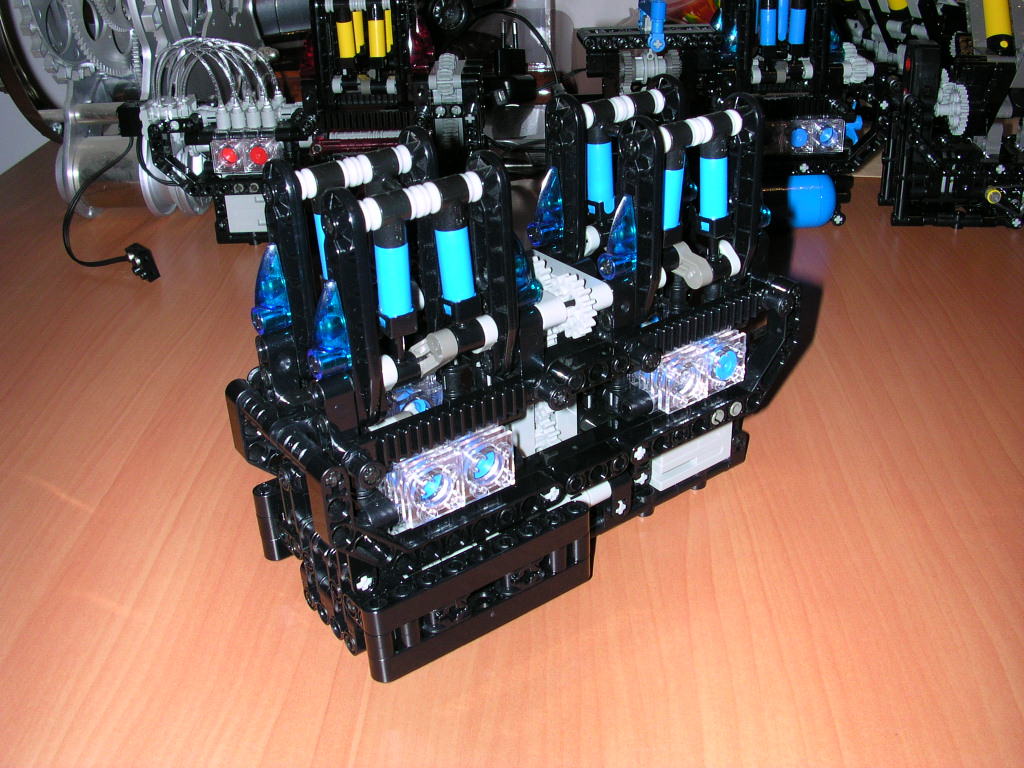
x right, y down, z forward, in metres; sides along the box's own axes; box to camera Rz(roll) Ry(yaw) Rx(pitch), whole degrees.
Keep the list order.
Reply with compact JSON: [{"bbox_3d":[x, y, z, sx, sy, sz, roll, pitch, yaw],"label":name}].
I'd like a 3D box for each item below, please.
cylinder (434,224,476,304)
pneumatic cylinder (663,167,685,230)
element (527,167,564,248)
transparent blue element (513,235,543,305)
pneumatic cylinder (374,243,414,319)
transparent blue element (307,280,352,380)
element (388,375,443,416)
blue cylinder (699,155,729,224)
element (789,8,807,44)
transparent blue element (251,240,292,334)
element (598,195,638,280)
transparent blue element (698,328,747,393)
[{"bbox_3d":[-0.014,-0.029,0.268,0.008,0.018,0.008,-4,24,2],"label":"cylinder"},{"bbox_3d":[0.044,-0.052,0.307,0.008,0.018,0.008,-1,30,0],"label":"pneumatic cylinder"},{"bbox_3d":[0.010,-0.052,0.322,0.008,0.024,0.008,-21,34,-30],"label":"element"},{"bbox_3d":[0.003,-0.030,0.283,0.009,0.024,0.008,-21,33,-31],"label":"transparent blue element"},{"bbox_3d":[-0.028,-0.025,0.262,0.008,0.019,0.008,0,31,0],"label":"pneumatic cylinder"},{"bbox_3d":[-0.043,-0.013,0.254,0.009,0.024,0.008,-21,33,-31],"label":"transparent blue element"},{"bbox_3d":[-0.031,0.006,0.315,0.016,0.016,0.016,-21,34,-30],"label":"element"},{"bbox_3d":[0.058,-0.057,0.314,0.008,0.018,0.008,-4,25,2],"label":"blue cylinder"},{"bbox_3d":[0.143,-0.179,0.549,0.008,0.018,0.008,-4,29,0],"label":"element"},{"bbox_3d":[-0.062,-0.024,0.277,0.008,0.024,0.008,-21,34,-30],"label":"transparent blue element"},{"bbox_3d":[0.029,-0.040,0.299,0.008,0.024,0.008,-21,34,-30],"label":"element"},{"bbox_3d":[0.065,-0.006,0.340,0.016,0.017,0.005,-21,33,-31],"label":"transparent blue element"}]

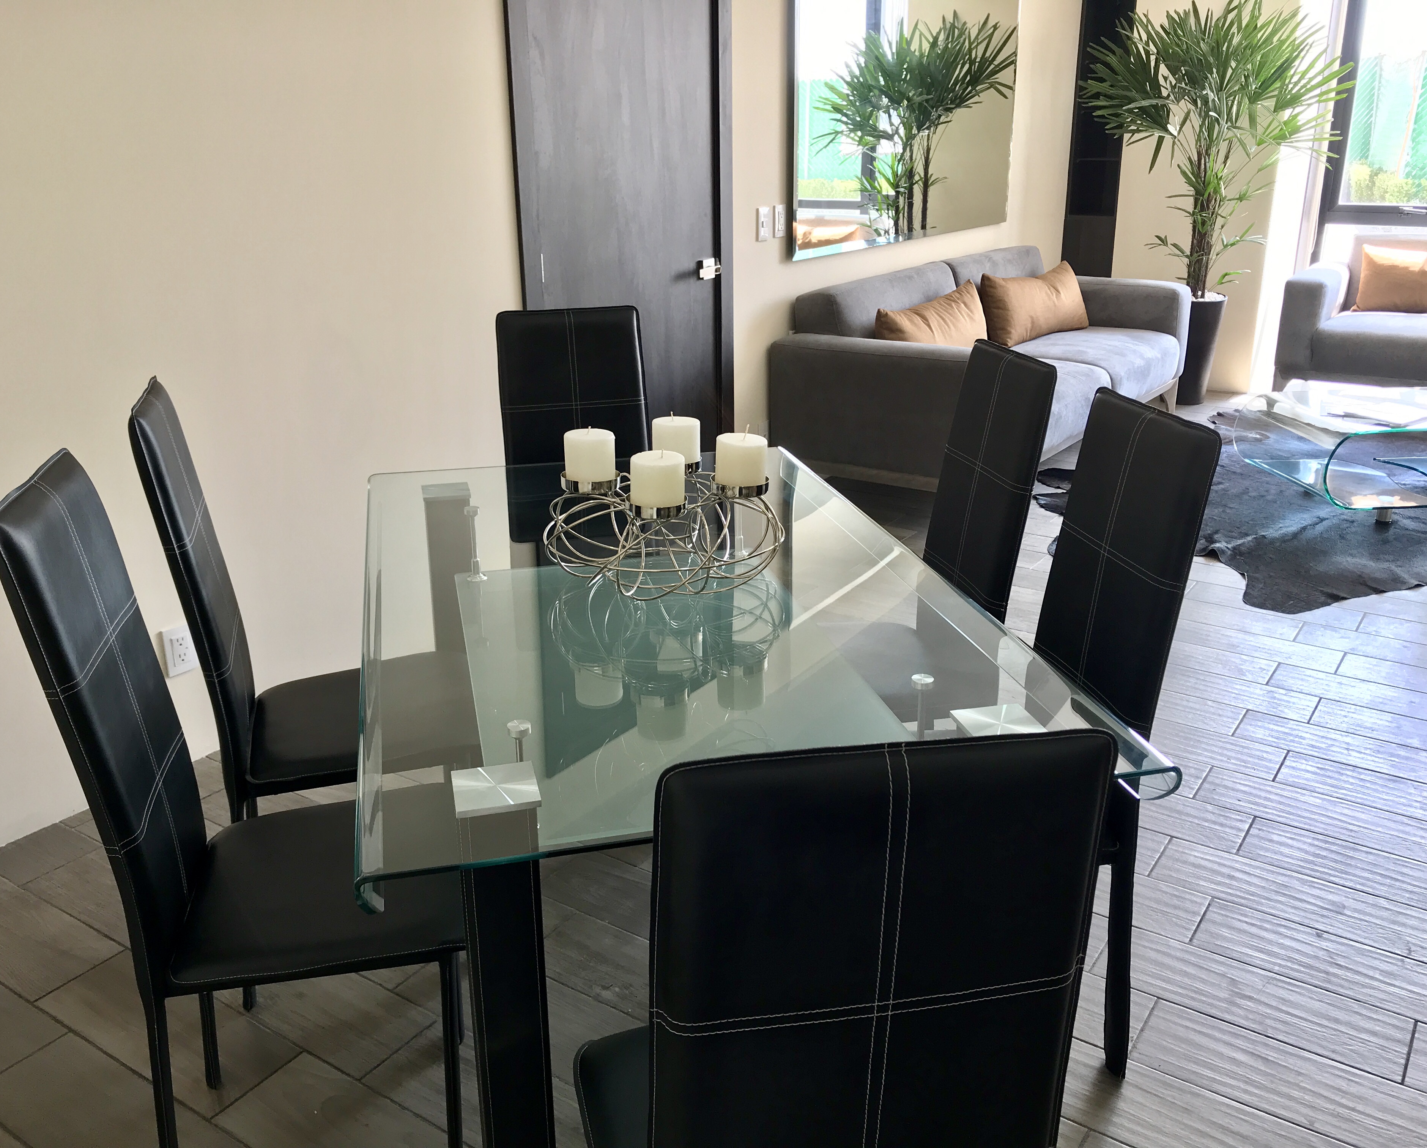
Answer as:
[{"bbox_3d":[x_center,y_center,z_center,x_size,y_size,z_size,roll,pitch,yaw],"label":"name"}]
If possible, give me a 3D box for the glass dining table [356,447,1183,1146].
[{"bbox_3d":[-0.093,0.357,2.098,0.896,0.750,1.498,-6,21,-13],"label":"glass dining table"}]

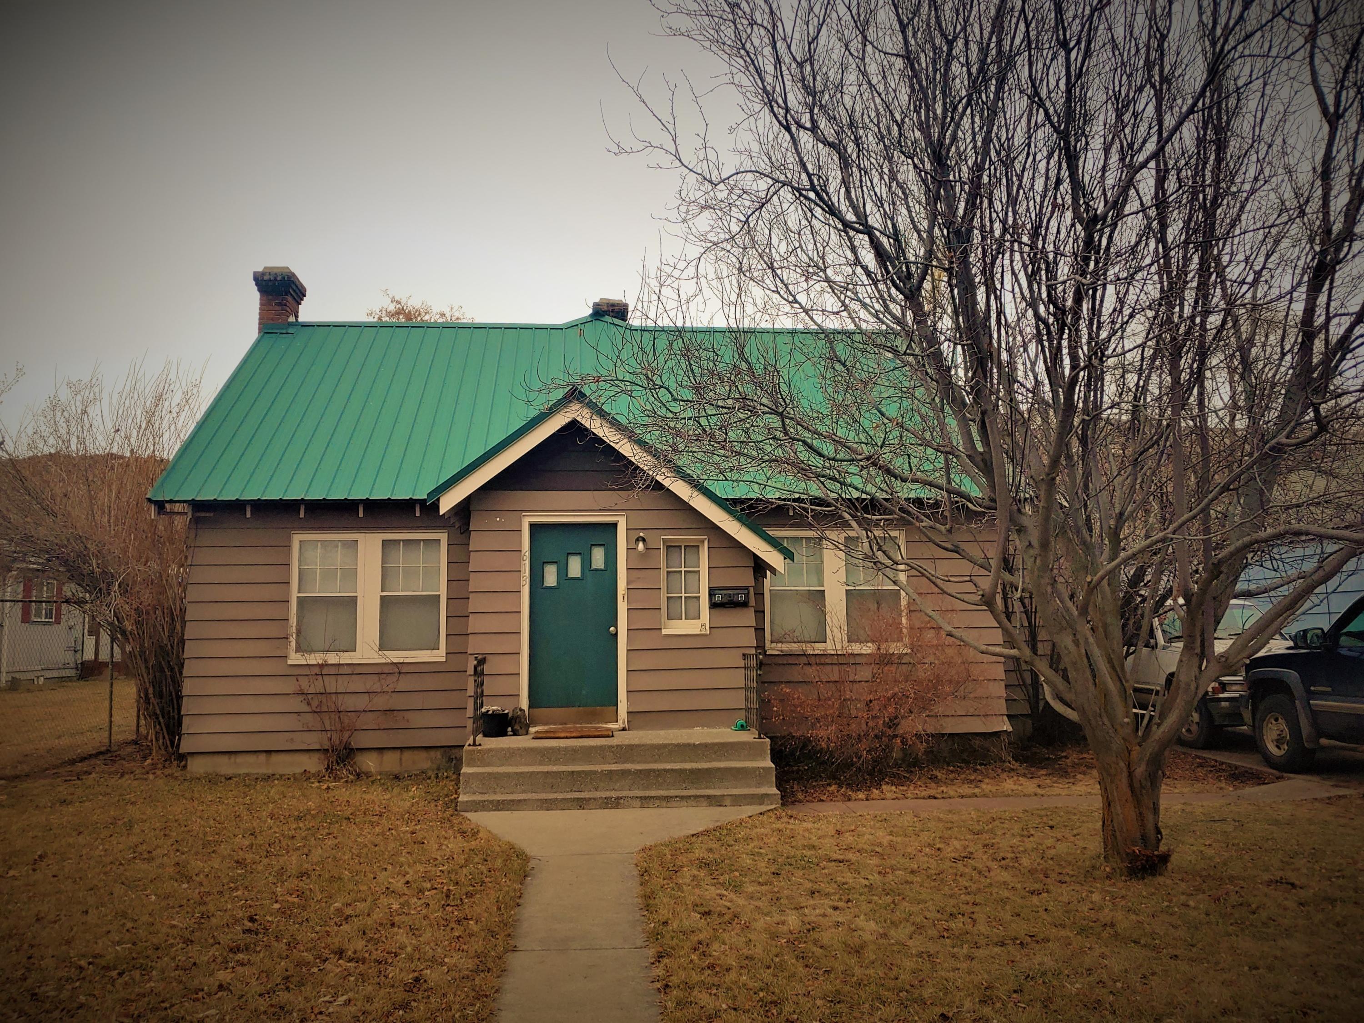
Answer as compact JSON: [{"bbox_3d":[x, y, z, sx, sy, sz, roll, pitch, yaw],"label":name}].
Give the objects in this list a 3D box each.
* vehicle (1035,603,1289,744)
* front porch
[{"bbox_3d":[6.744,2.126,13.576,1.880,1.750,4.950,0,-6,-2],"label":"vehicle"},{"bbox_3d":[-0.570,2.360,9.100,2.740,0.480,1.570,0,-6,-5],"label":"front porch"}]

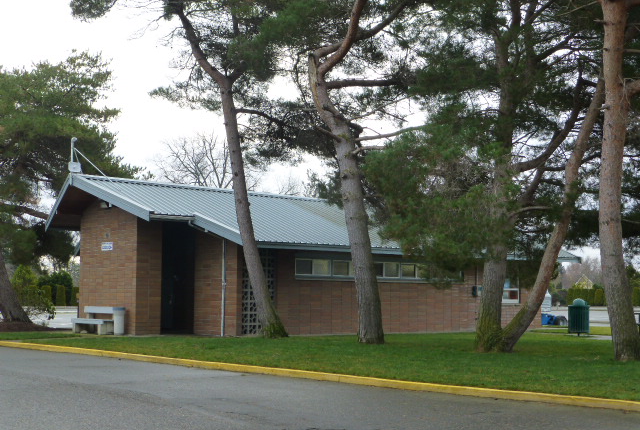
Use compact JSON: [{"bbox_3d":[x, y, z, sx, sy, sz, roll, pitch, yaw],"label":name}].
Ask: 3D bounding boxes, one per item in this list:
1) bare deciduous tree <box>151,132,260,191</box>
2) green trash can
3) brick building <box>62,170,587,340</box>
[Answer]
[{"bbox_3d":[-8.493,0.398,74.452,8.550,13.390,8.550,0,-5,0],"label":"bare deciduous tree"},{"bbox_3d":[7.465,2.951,28.800,0.617,1.108,0.617,0,-5,0],"label":"green trash can"},{"bbox_3d":[-0.234,1.587,33.518,17.920,4.420,9.190,5,-6,-42],"label":"brick building"}]

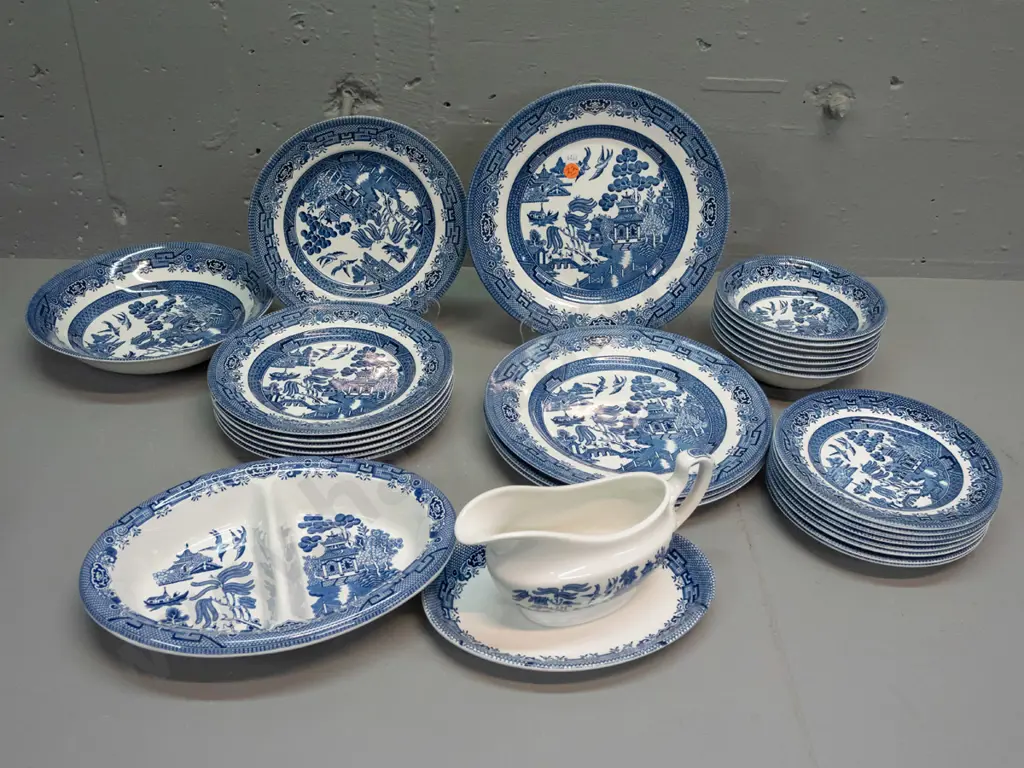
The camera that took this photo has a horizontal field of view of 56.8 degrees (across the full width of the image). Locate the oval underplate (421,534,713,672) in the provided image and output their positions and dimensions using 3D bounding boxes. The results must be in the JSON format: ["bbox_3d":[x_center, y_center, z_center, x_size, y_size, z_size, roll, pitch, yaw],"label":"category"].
[{"bbox_3d":[0.041,0.149,0.674,0.209,0.022,0.148,-5,36,-10],"label":"oval underplate"}]

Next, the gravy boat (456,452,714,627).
[{"bbox_3d":[0.051,0.108,0.654,0.188,0.098,0.075,-10,37,-16],"label":"gravy boat"}]

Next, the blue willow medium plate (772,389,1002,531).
[{"bbox_3d":[0.295,0.062,0.755,0.172,0.019,0.172,1,36,-1],"label":"blue willow medium plate"}]

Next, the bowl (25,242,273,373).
[{"bbox_3d":[-0.344,-0.064,0.926,0.227,0.051,0.227,1,36,-1],"label":"bowl"}]

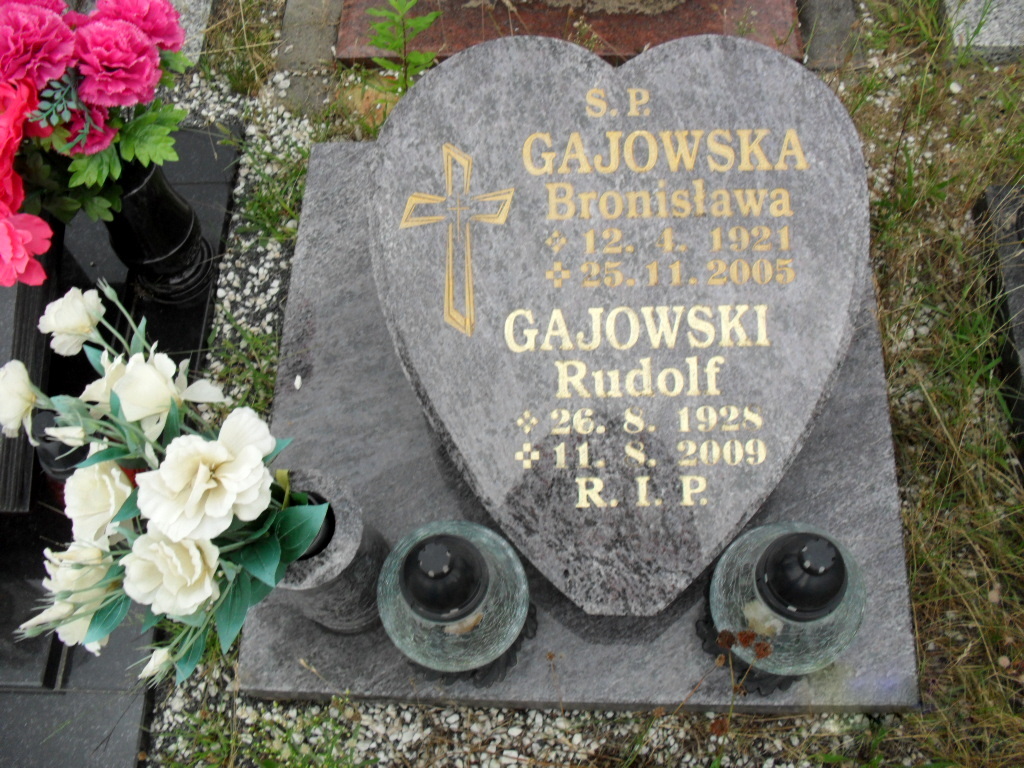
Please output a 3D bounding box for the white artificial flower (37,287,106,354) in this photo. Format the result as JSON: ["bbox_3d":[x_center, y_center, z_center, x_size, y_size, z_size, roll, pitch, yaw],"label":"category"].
[{"bbox_3d":[-0.394,-0.056,0.923,0.055,0.060,0.060,44,77,-13],"label":"white artificial flower"}]

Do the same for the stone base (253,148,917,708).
[{"bbox_3d":[0.078,0.020,1.247,0.710,0.075,0.701,0,67,4],"label":"stone base"}]

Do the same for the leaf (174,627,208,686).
[{"bbox_3d":[-0.264,0.223,0.852,0.024,0.010,0.062,28,104,-3],"label":"leaf"}]

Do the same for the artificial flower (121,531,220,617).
[{"bbox_3d":[-0.274,0.152,0.832,0.081,0.050,0.075,0,79,-16],"label":"artificial flower"}]

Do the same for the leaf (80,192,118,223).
[{"bbox_3d":[-0.424,-0.181,1.065,0.039,0.014,0.031,-17,92,-14],"label":"leaf"}]

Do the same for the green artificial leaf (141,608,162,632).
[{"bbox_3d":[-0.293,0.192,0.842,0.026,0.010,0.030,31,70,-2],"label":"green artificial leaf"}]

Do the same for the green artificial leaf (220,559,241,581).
[{"bbox_3d":[-0.232,0.153,0.852,0.017,0.008,0.018,-17,79,-13],"label":"green artificial leaf"}]

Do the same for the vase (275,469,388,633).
[{"bbox_3d":[-0.183,0.173,1.038,0.111,0.224,0.111,0,67,4],"label":"vase"}]

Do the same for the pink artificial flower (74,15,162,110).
[{"bbox_3d":[-0.387,-0.315,1.014,0.084,0.060,0.090,0,98,-15],"label":"pink artificial flower"}]

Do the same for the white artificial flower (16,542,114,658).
[{"bbox_3d":[-0.364,0.175,0.845,0.063,0.080,0.083,-16,65,-27],"label":"white artificial flower"}]

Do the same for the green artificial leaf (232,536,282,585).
[{"bbox_3d":[-0.216,0.151,0.880,0.038,0.056,0.013,-22,26,-1],"label":"green artificial leaf"}]

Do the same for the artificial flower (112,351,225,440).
[{"bbox_3d":[-0.292,0.008,0.875,0.070,0.065,0.082,5,63,34],"label":"artificial flower"}]

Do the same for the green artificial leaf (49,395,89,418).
[{"bbox_3d":[-0.380,0.019,0.890,0.045,0.010,0.022,20,59,13],"label":"green artificial leaf"}]

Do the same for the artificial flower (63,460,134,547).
[{"bbox_3d":[-0.348,0.101,0.872,0.062,0.050,0.074,0,81,-18],"label":"artificial flower"}]

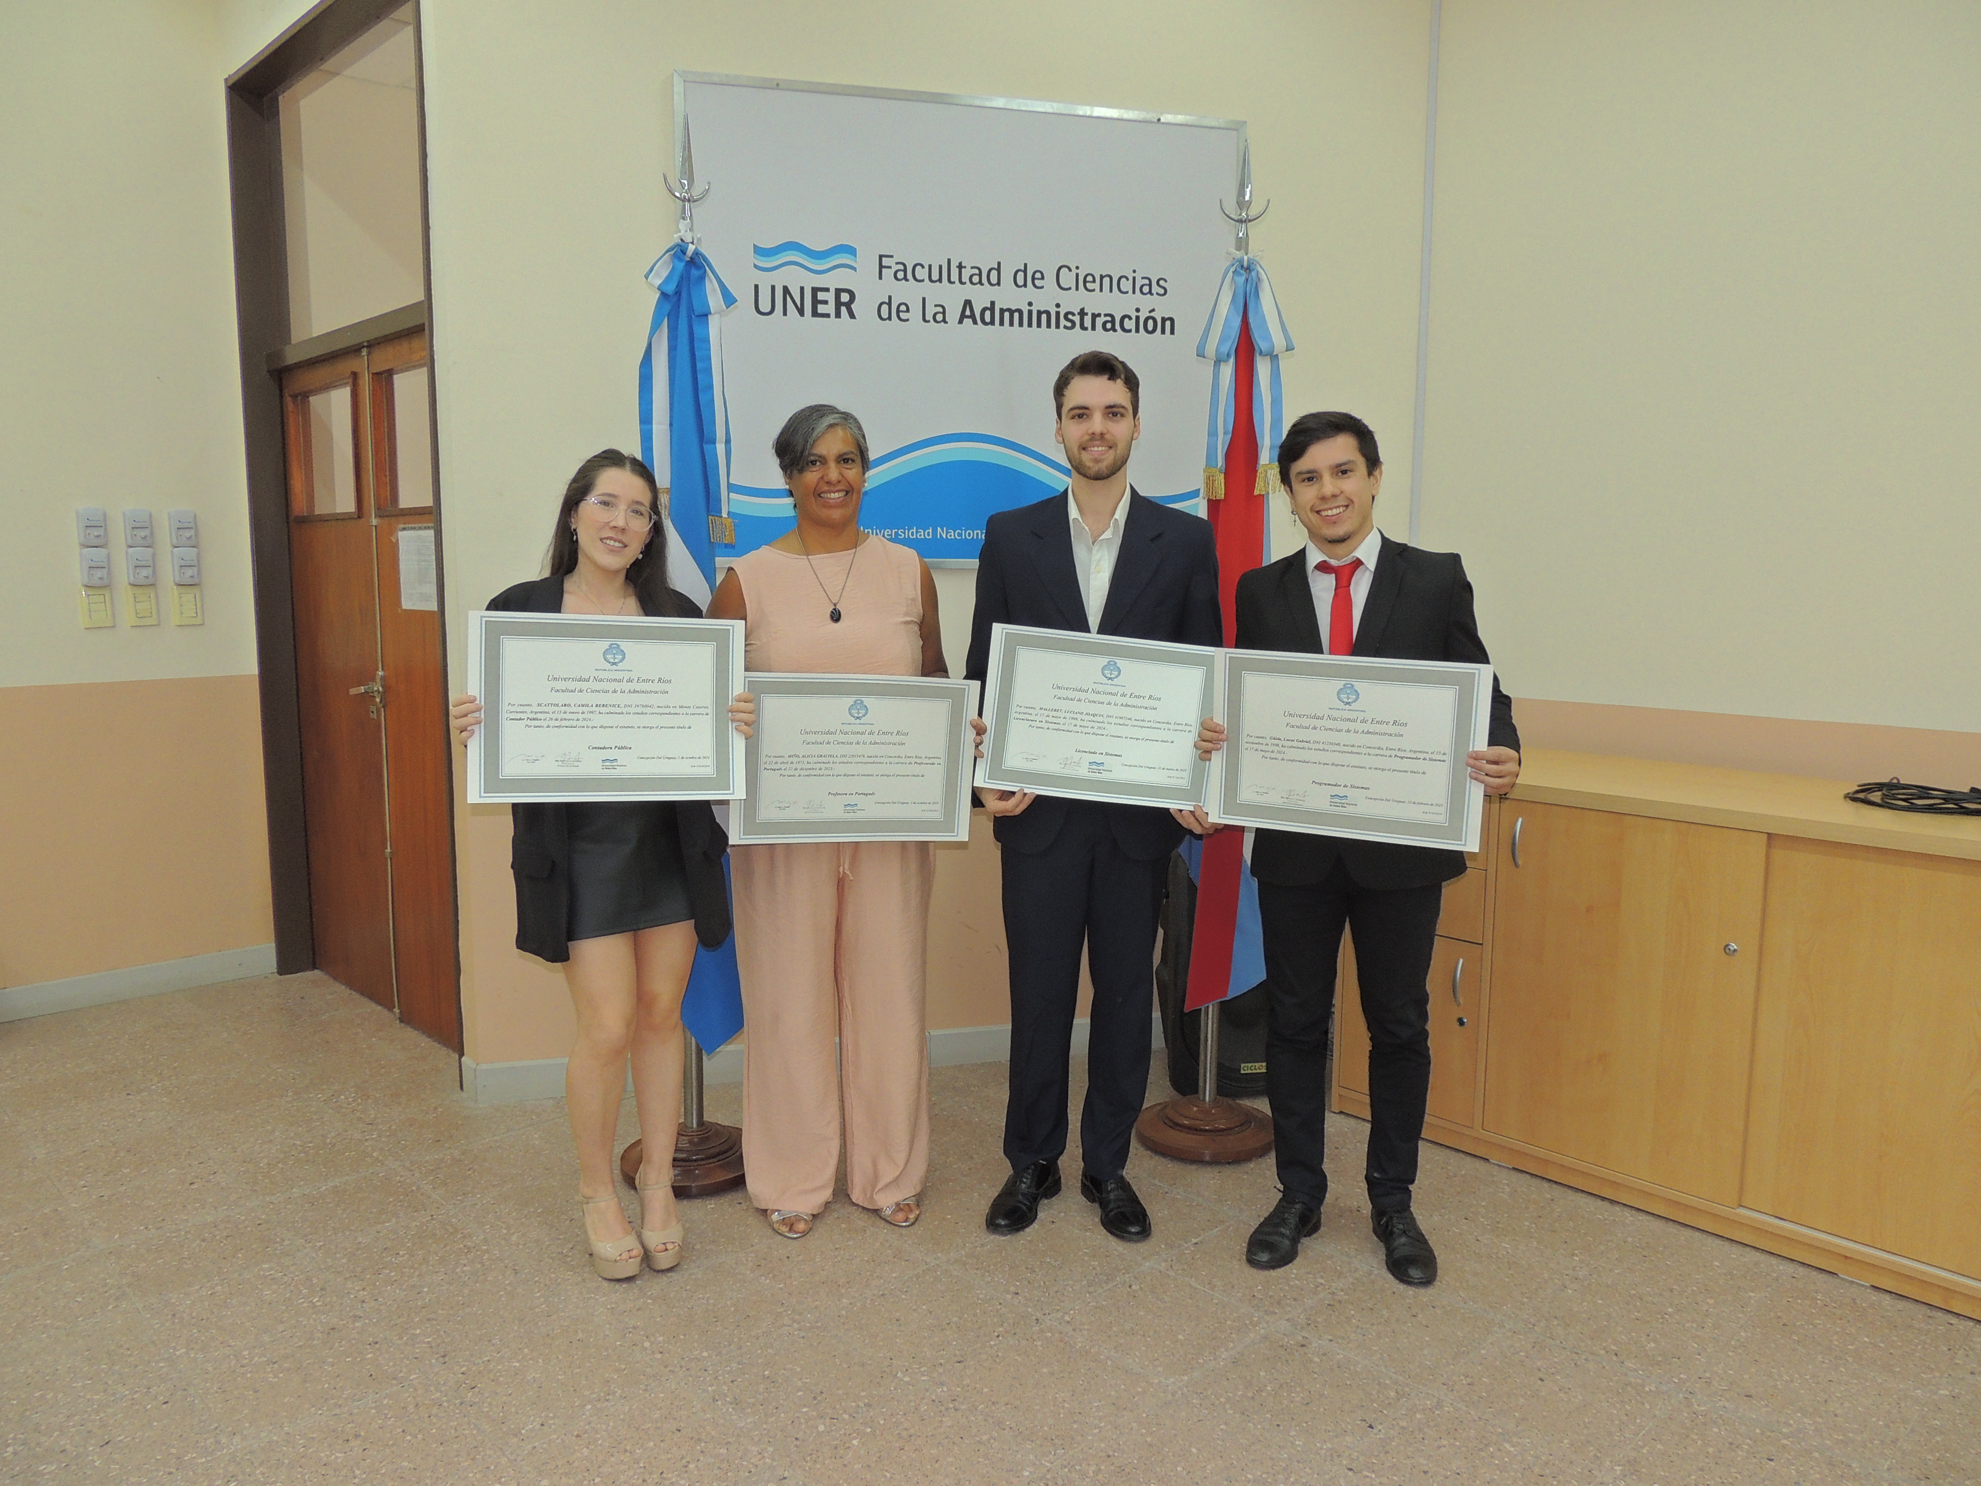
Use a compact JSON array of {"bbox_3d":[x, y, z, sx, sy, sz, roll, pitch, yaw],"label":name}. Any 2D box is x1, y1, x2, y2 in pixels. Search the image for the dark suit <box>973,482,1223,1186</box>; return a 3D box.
[{"bbox_3d":[0.197,0.224,2.879,0.540,1.471,0.340,1,7,1],"label":"dark suit"}]

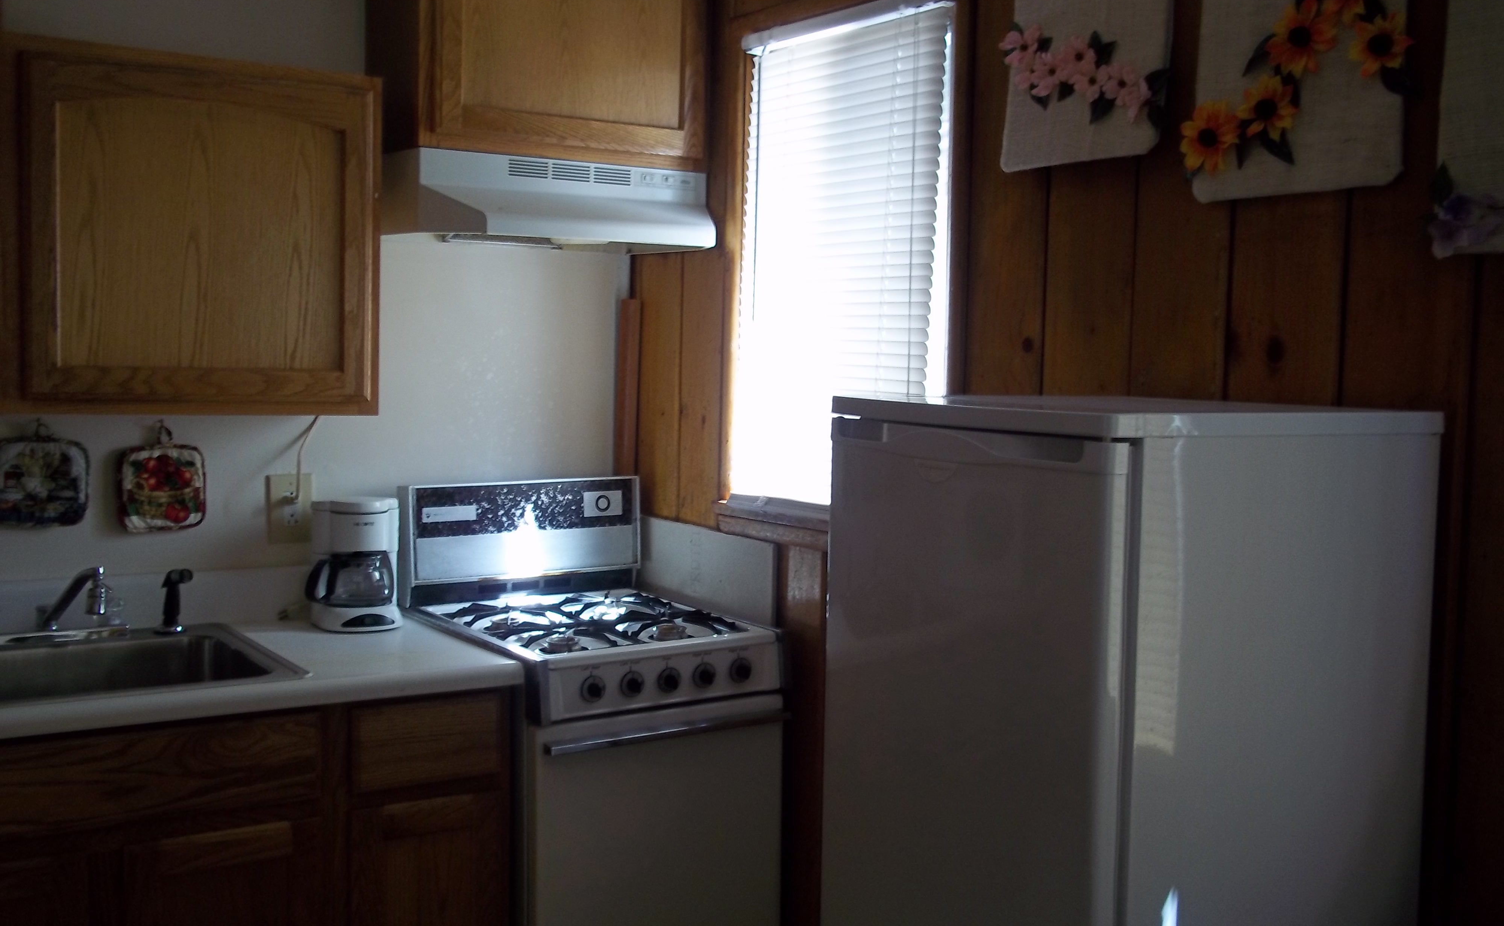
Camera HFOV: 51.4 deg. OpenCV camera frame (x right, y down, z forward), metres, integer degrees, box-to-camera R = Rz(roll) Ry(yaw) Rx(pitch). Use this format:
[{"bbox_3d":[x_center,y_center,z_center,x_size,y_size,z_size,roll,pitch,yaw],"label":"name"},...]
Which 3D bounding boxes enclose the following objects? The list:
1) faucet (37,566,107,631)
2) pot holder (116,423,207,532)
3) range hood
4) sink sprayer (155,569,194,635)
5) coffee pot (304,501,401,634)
[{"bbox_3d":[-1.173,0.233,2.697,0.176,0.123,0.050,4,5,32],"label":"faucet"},{"bbox_3d":[-1.089,0.027,2.887,0.154,0.203,0.020,-2,5,-33],"label":"pot holder"},{"bbox_3d":[-0.384,-0.505,3.059,0.606,0.158,0.440,-2,5,-33],"label":"range hood"},{"bbox_3d":[-1.054,0.248,2.847,0.057,0.117,0.050,4,5,36],"label":"sink sprayer"},{"bbox_3d":[-0.762,0.189,2.953,0.163,0.230,0.185,-1,5,-23],"label":"coffee pot"}]

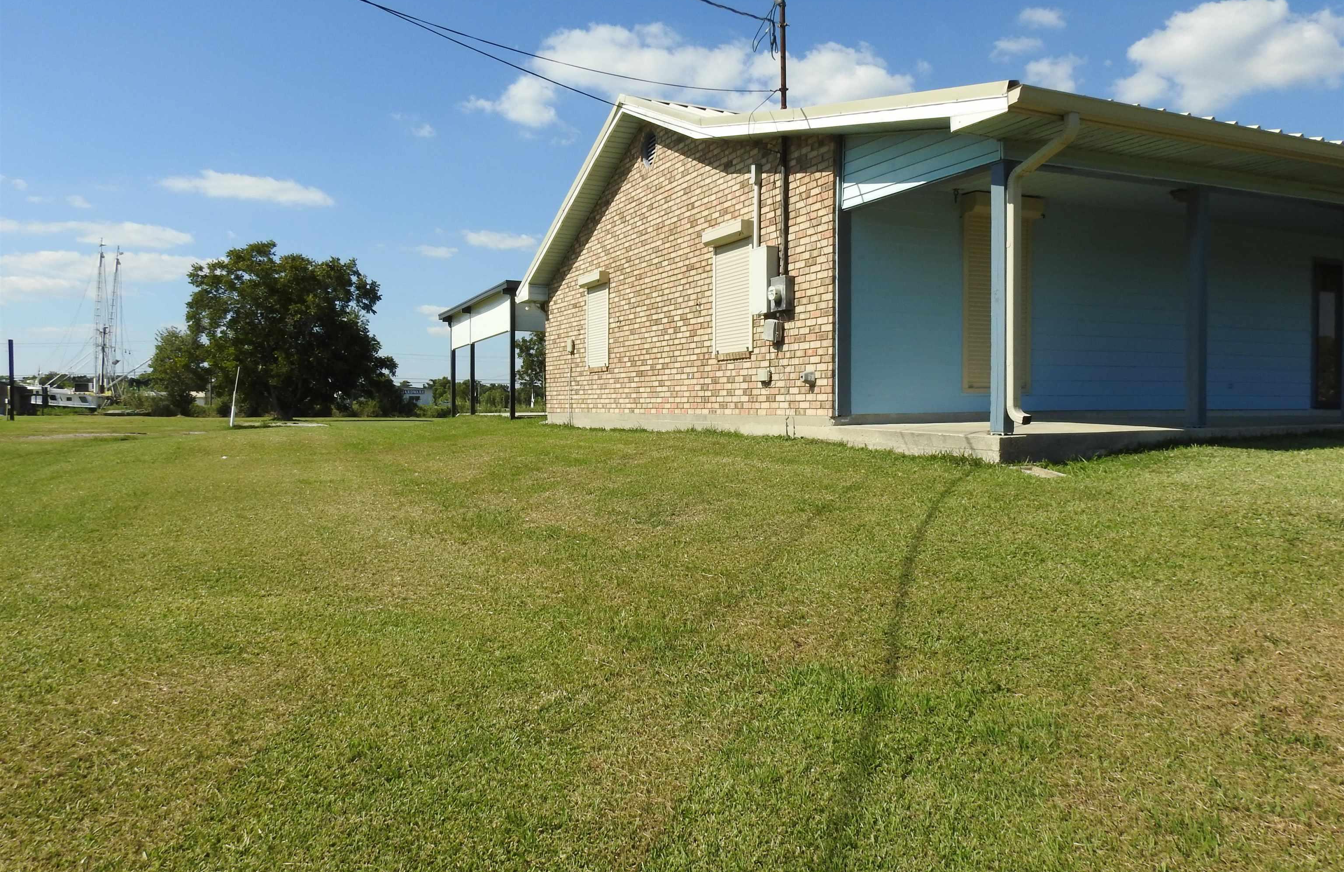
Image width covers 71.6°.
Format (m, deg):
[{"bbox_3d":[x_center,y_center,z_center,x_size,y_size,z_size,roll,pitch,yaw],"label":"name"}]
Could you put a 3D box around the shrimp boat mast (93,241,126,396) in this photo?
[{"bbox_3d":[-56.167,-11.684,93.000,1.900,15.400,2.000,-1,2,0],"label":"shrimp boat mast"}]

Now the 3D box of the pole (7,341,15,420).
[{"bbox_3d":[-40.430,-3.404,57.000,0.290,5.050,0.290,-2,2,-26],"label":"pole"}]

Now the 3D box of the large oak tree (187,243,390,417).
[{"bbox_3d":[-20.860,-5.775,51.000,9.800,9.750,9.800,-2,2,-26],"label":"large oak tree"}]

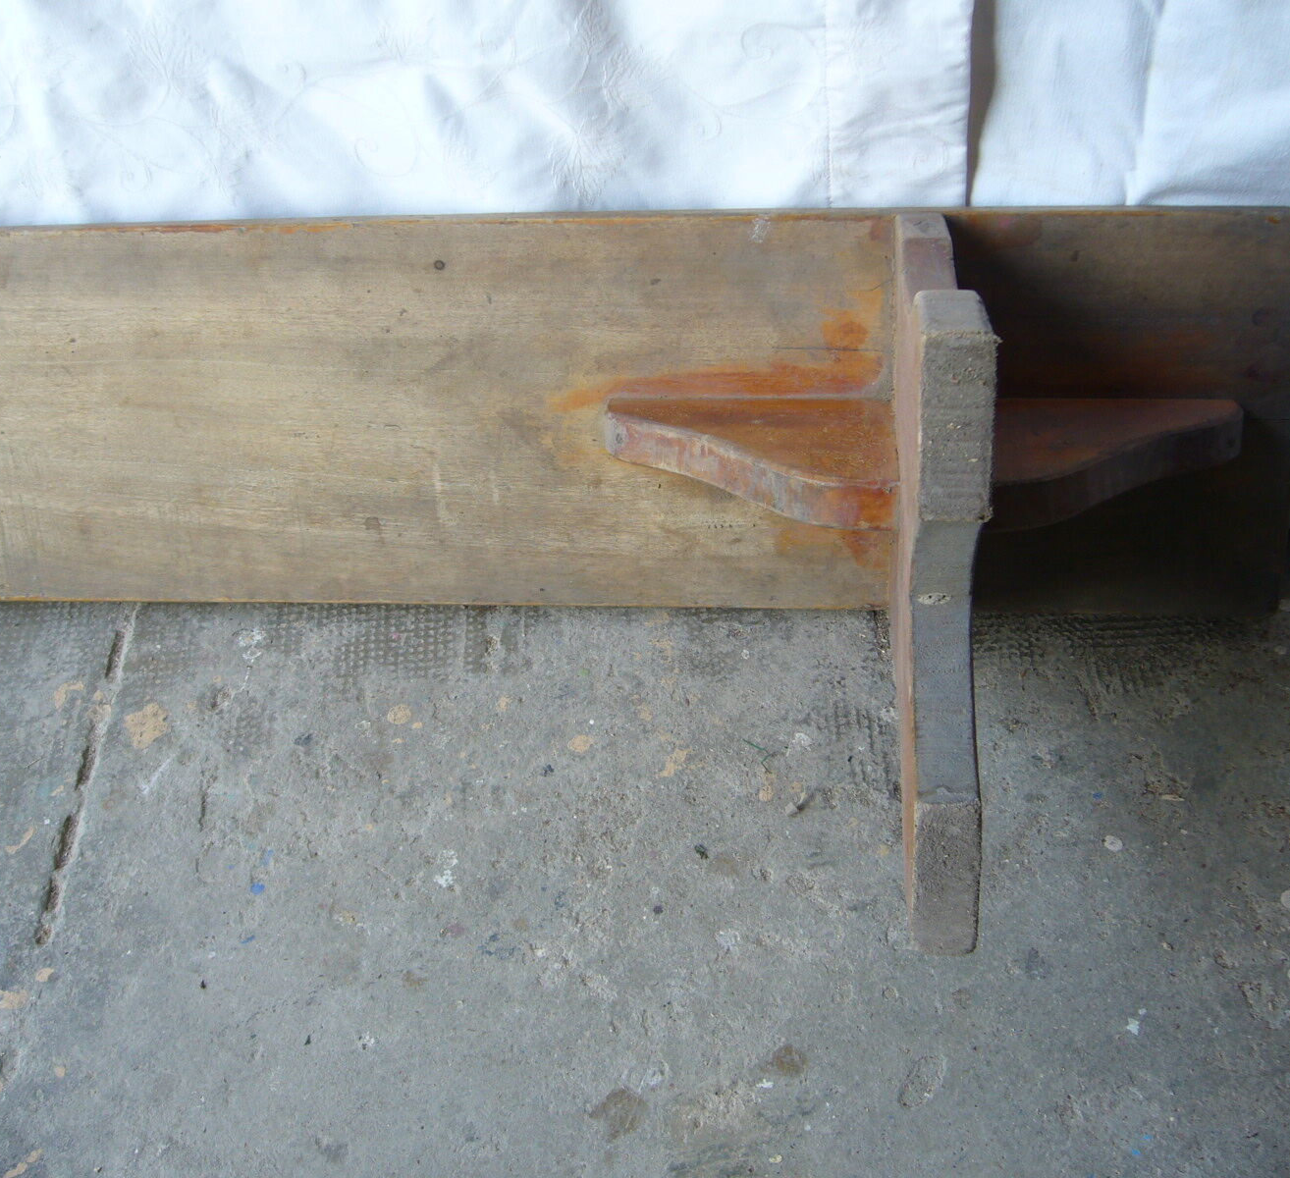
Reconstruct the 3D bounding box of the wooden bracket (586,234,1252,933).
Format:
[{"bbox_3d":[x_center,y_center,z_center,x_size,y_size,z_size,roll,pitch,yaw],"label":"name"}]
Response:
[{"bbox_3d":[0.157,-0.040,0.880,0.418,0.285,0.430,1,20,7],"label":"wooden bracket"}]

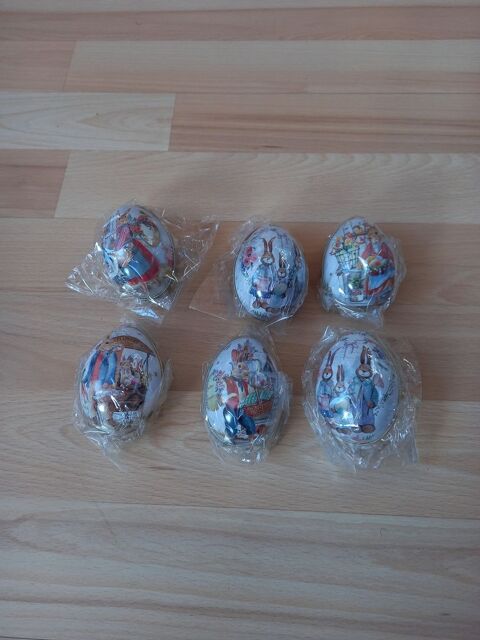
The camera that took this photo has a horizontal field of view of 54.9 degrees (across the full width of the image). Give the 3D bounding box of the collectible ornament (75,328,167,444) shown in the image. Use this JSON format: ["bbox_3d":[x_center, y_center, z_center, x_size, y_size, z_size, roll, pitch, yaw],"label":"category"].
[{"bbox_3d":[-0.070,0.035,0.276,0.046,0.046,0.067,3,66,3],"label":"collectible ornament"}]

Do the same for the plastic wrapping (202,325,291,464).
[{"bbox_3d":[0.004,0.040,0.270,0.053,0.049,0.081,0,66,2],"label":"plastic wrapping"}]

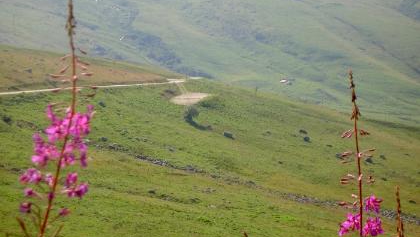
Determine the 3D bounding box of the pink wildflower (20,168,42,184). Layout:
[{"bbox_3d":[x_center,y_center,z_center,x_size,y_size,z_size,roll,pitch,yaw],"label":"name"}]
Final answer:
[{"bbox_3d":[-0.245,0.078,1.700,0.025,0.022,0.018,5,9,36],"label":"pink wildflower"}]

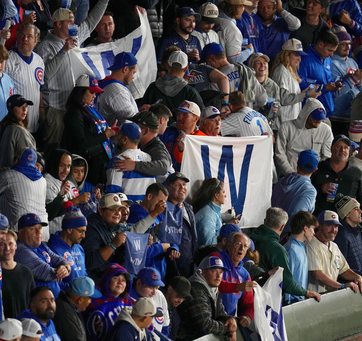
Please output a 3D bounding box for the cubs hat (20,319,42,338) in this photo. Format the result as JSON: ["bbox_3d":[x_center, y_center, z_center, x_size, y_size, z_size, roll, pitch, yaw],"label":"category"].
[{"bbox_3d":[-1.306,1.358,49.191,0.180,0.145,0.270,-16,15,-43],"label":"cubs hat"}]

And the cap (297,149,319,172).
[{"bbox_3d":[1.101,-0.105,48.500,0.180,0.145,0.265,7,18,21],"label":"cap"}]

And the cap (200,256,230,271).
[{"bbox_3d":[0.288,0.800,48.900,0.180,0.140,0.270,-15,16,-40],"label":"cap"}]

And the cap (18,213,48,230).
[{"bbox_3d":[-1.305,0.453,49.980,0.270,0.145,0.180,18,25,39],"label":"cap"}]

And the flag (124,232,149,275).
[{"bbox_3d":[-0.363,0.684,46.900,0.210,0.375,0.060,-3,17,-10],"label":"flag"}]

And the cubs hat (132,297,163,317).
[{"bbox_3d":[-0.256,1.094,45.900,0.265,0.140,0.180,0,15,-28],"label":"cubs hat"}]

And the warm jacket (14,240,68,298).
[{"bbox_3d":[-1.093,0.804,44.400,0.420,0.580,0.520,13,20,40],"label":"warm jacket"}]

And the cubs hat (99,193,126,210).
[{"bbox_3d":[-0.594,0.269,49.300,0.180,0.140,0.270,-15,19,-40],"label":"cubs hat"}]

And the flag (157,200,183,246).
[{"bbox_3d":[-0.100,0.451,49.300,0.290,0.400,0.060,-8,19,-24],"label":"flag"}]

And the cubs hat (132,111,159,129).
[{"bbox_3d":[-0.317,-0.446,48.700,0.270,0.140,0.180,14,21,27],"label":"cubs hat"}]

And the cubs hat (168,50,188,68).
[{"bbox_3d":[-0.006,-0.982,49.900,0.175,0.140,0.265,12,11,10],"label":"cubs hat"}]

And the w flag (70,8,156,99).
[{"bbox_3d":[-0.622,-1.062,51.626,0.950,0.850,0.280,-10,19,-29],"label":"w flag"}]

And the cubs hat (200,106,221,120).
[{"bbox_3d":[0.263,-0.512,51.572,0.180,0.140,0.270,-15,25,-40],"label":"cubs hat"}]

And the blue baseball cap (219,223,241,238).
[{"bbox_3d":[0.413,0.489,45.600,0.260,0.140,0.180,4,16,14],"label":"blue baseball cap"}]

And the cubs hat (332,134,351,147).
[{"bbox_3d":[1.448,-0.271,51.300,0.180,0.140,0.270,-7,10,-21],"label":"cubs hat"}]

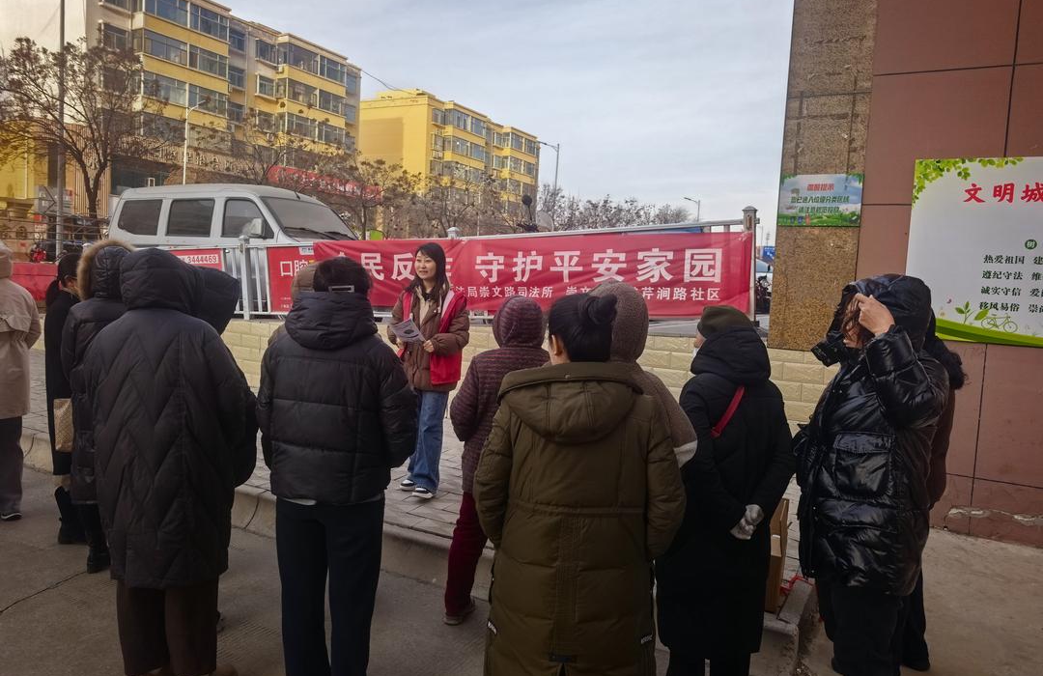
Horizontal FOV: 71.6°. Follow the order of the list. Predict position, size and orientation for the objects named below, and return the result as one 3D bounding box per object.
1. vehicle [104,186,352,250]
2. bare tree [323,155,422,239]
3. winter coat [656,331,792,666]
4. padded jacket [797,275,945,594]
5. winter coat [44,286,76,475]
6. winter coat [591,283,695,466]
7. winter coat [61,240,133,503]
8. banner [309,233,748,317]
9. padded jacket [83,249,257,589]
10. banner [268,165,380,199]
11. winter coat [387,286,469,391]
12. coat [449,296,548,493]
[{"bbox_3d":[-4.247,-1.280,11.060,4.150,1.880,1.620,5,4,28],"label":"vehicle"},{"bbox_3d":[-6.636,-4.774,31.787,4.100,6.370,4.100,3,4,0],"label":"bare tree"},{"bbox_3d":[0.769,0.541,2.643,0.500,1.168,0.370,2,4,-23],"label":"winter coat"},{"bbox_3d":[1.254,0.333,2.582,0.470,1.116,0.520,3,4,0],"label":"padded jacket"},{"bbox_3d":[-2.510,0.233,4.021,0.360,1.027,0.480,2,4,-24],"label":"winter coat"},{"bbox_3d":[0.378,0.219,2.726,0.560,0.859,0.380,3,4,-12],"label":"winter coat"},{"bbox_3d":[-2.086,0.153,3.655,0.540,1.299,0.400,2,4,-20],"label":"winter coat"},{"bbox_3d":[-0.232,-0.628,7.197,4.906,0.720,0.040,3,3,28],"label":"banner"},{"bbox_3d":[-1.261,0.272,2.578,0.570,1.174,0.420,4,4,12],"label":"padded jacket"},{"bbox_3d":[-17.341,-13.878,65.342,0.200,1.150,13.354,5,4,31],"label":"banner"},{"bbox_3d":[-0.611,-0.003,4.743,0.520,0.682,0.370,4,4,17],"label":"winter coat"},{"bbox_3d":[-0.055,0.256,3.361,0.540,0.890,0.360,3,4,3],"label":"coat"}]

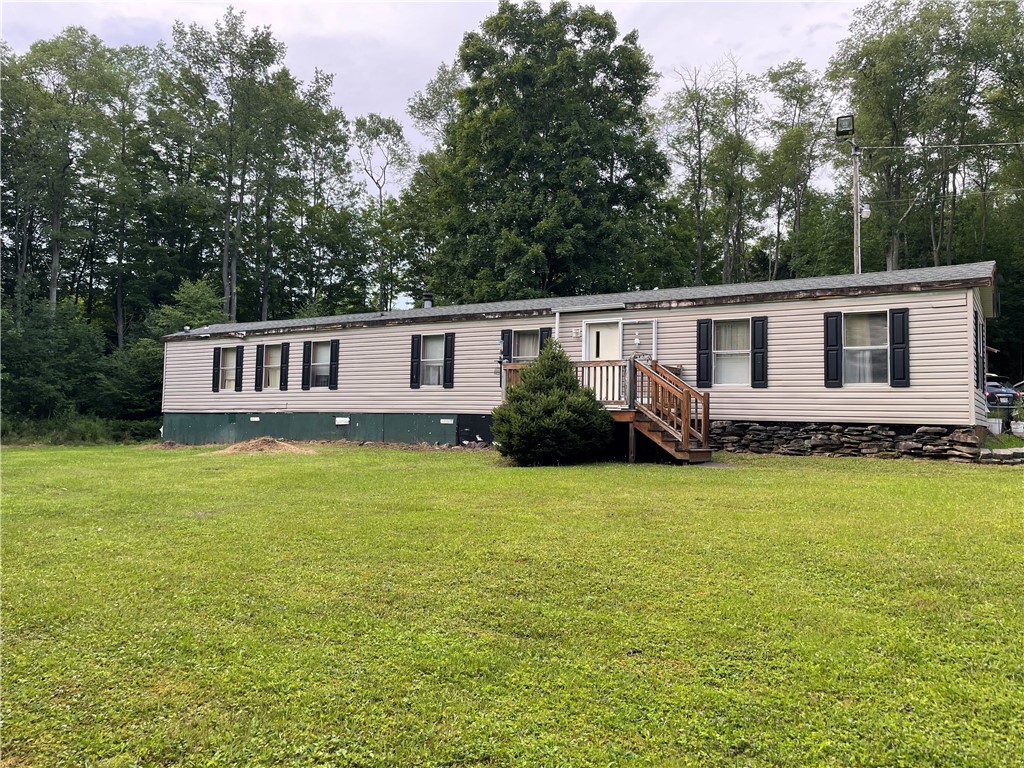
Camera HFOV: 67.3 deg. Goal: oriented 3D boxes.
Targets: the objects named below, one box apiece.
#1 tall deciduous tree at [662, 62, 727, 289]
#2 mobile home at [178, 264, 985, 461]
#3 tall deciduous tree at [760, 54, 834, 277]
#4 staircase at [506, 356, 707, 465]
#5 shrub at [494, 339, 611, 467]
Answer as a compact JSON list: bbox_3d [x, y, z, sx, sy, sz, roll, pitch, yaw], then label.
[{"bbox_3d":[9.405,-7.180,38.397,3.195,17.689,3.195,-1,-3,33],"label":"tall deciduous tree"},{"bbox_3d":[-0.620,-0.172,20.910,23.269,4.100,4.370,-1,-3,33],"label":"mobile home"},{"bbox_3d":[14.152,-7.297,38.405,3.795,18.075,3.795,-1,-3,33],"label":"tall deciduous tree"},{"bbox_3d":[1.983,0.518,15.612,4.044,1.989,1.850,-1,-3,33],"label":"staircase"},{"bbox_3d":[0.745,0.339,14.552,2.281,2.332,2.281,1,-3,0],"label":"shrub"}]

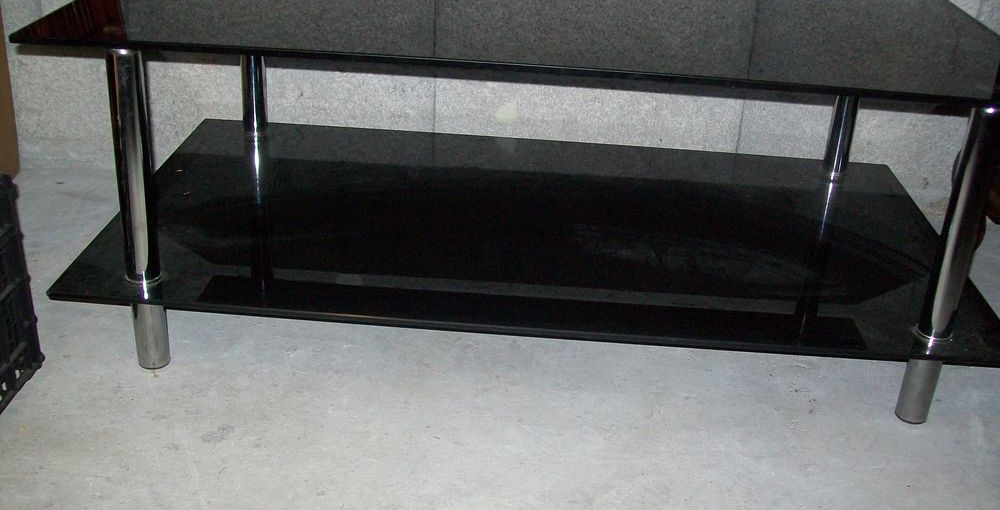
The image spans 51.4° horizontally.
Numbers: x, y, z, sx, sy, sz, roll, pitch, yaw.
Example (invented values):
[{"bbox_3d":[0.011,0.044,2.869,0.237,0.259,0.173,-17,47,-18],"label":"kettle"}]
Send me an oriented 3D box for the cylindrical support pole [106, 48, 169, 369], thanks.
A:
[{"bbox_3d":[-0.401,-0.051,1.154,0.038,0.400,0.038,4,26,1],"label":"cylindrical support pole"}]

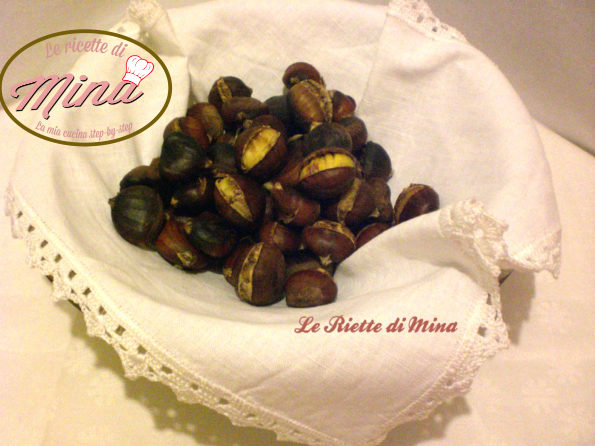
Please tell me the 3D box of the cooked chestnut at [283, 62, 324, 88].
[{"bbox_3d":[0.004,-0.108,0.490,0.030,0.026,0.028,0,44,0],"label":"cooked chestnut"}]

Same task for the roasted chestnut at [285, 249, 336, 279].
[{"bbox_3d":[0.008,0.029,0.422,0.033,0.028,0.029,0,44,0],"label":"roasted chestnut"}]

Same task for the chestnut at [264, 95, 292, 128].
[{"bbox_3d":[-0.012,-0.080,0.480,0.031,0.028,0.028,0,42,0],"label":"chestnut"}]

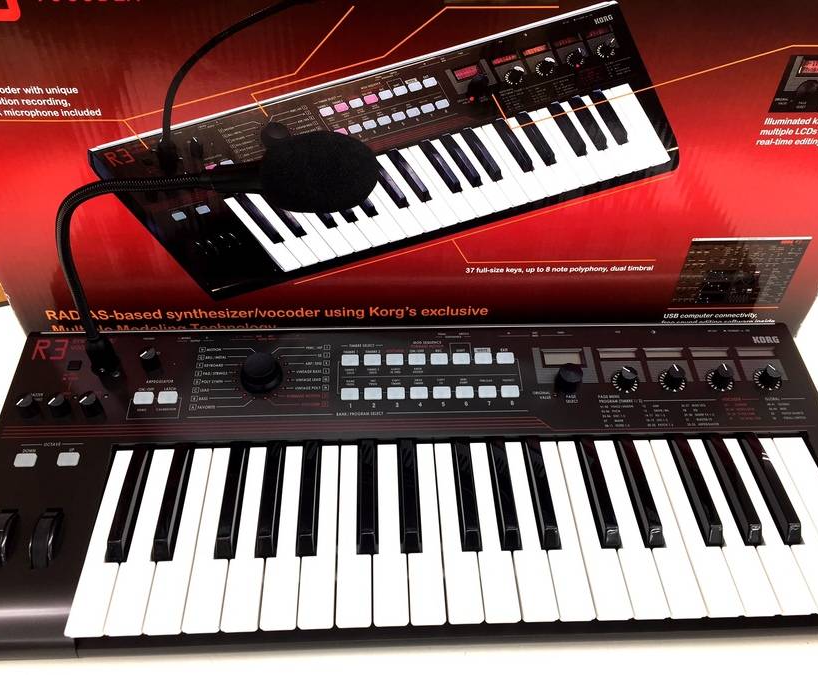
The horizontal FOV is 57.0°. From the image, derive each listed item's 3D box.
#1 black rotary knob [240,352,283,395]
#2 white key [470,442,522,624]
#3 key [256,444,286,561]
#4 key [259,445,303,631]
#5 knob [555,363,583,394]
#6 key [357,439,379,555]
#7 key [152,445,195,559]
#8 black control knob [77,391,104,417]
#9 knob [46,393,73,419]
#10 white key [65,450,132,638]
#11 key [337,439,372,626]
[{"bbox_3d":[-0.116,0.026,0.591,0.034,0.017,0.034,-1,51,-2],"label":"black rotary knob"},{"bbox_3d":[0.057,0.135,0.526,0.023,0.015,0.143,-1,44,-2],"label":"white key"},{"bbox_3d":[-0.096,0.111,0.528,0.013,0.012,0.089,-1,45,-2],"label":"key"},{"bbox_3d":[-0.084,0.136,0.519,0.022,0.014,0.141,-1,45,-2],"label":"key"},{"bbox_3d":[0.126,0.031,0.593,0.019,0.015,0.019,-1,51,-2],"label":"knob"},{"bbox_3d":[-0.029,0.110,0.531,0.014,0.013,0.090,-1,44,-2],"label":"key"},{"bbox_3d":[-0.164,0.112,0.524,0.014,0.013,0.088,-1,45,-2],"label":"key"},{"bbox_3d":[-0.240,0.051,0.571,0.013,0.015,0.013,-1,49,-2],"label":"black control knob"},{"bbox_3d":[-0.264,0.051,0.571,0.013,0.015,0.013,-1,49,-2],"label":"knob"},{"bbox_3d":[-0.201,0.138,0.515,0.022,0.014,0.141,-1,45,-2],"label":"white key"},{"bbox_3d":[-0.037,0.135,0.521,0.022,0.014,0.141,-1,45,-2],"label":"key"}]

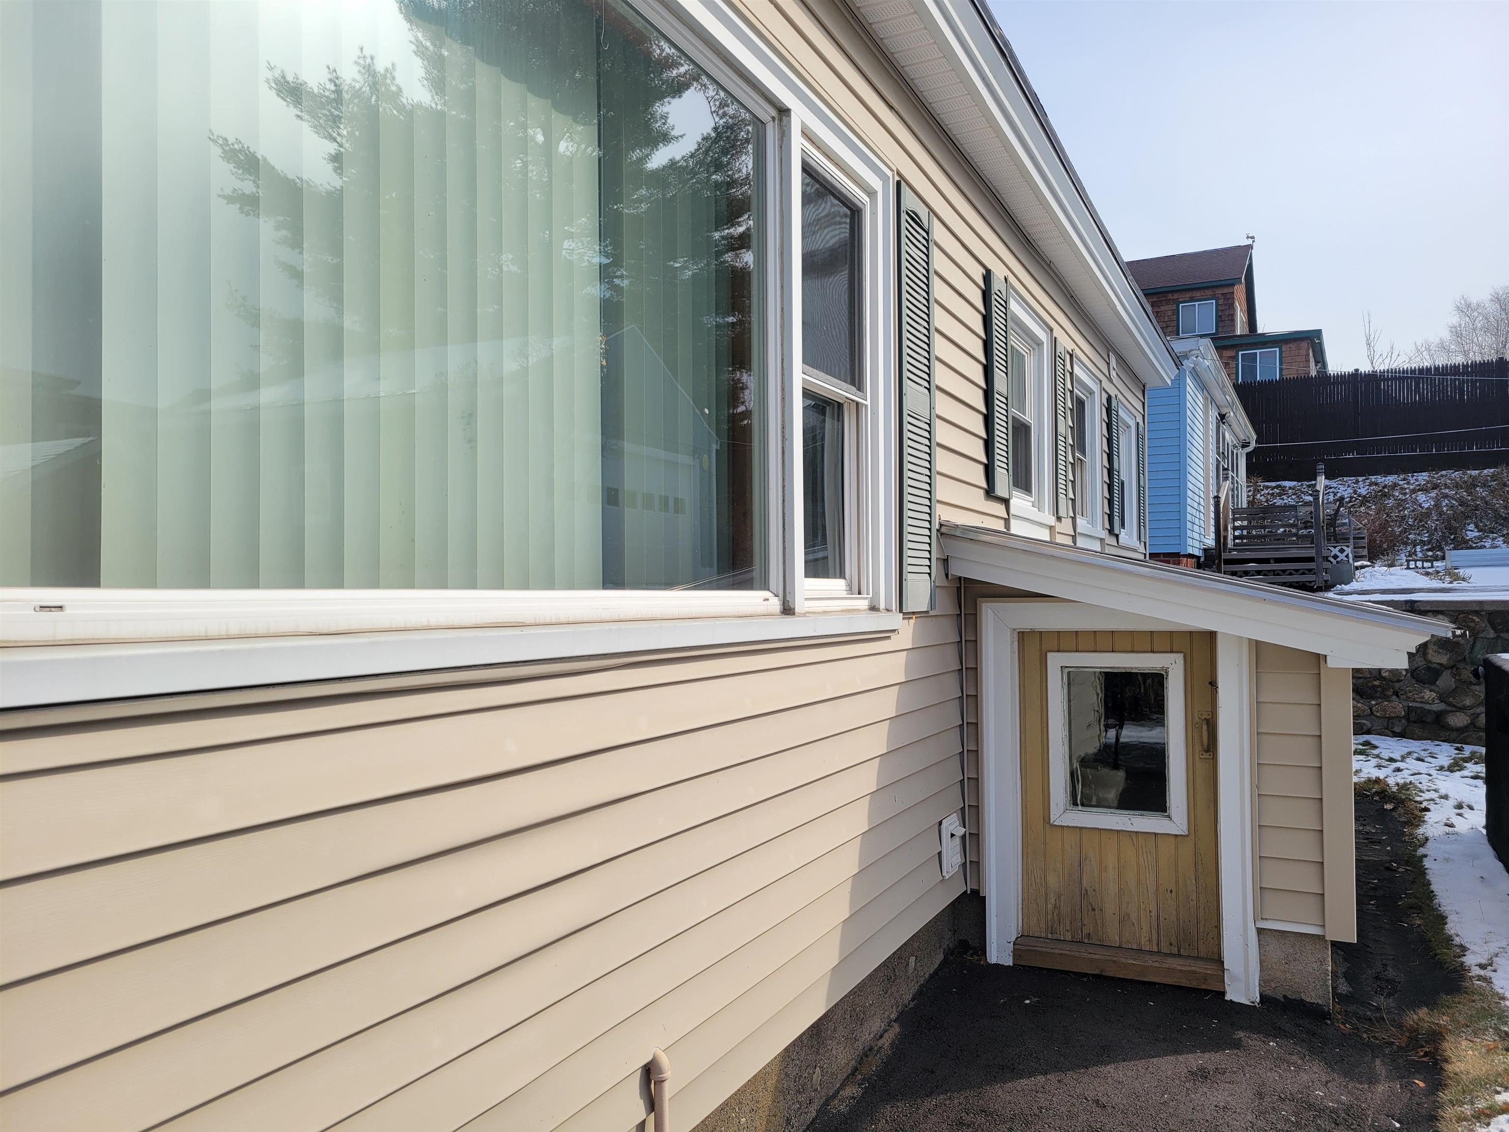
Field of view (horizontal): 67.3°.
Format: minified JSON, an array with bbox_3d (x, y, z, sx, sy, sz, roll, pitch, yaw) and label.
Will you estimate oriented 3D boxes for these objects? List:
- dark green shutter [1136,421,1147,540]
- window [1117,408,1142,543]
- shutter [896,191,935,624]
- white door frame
[{"bbox_3d":[3.273,-0.687,9.600,0.032,0.980,0.355,-1,-2,26],"label":"dark green shutter"},{"bbox_3d":[2.978,-0.717,9.026,0.110,1.030,1.000,-1,-2,26],"label":"window"},{"bbox_3d":[0.564,-0.567,3.965,0.032,1.450,0.365,-1,-2,26],"label":"shutter"},{"bbox_3d":[1.378,0.865,4.340,1.000,1.450,0.120,-1,-2,26],"label":"white door frame"}]

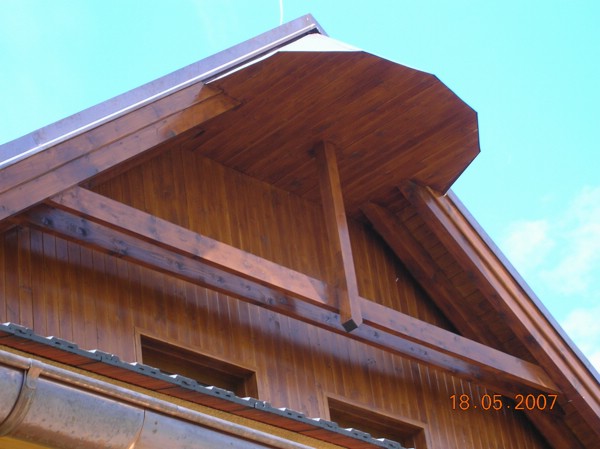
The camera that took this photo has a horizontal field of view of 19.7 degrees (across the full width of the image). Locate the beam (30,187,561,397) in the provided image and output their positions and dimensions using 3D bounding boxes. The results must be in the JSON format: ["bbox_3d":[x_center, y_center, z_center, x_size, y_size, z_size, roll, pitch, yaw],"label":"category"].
[{"bbox_3d":[0.144,0.548,11.658,4.857,0.173,0.270,23,-43,-40],"label":"beam"}]

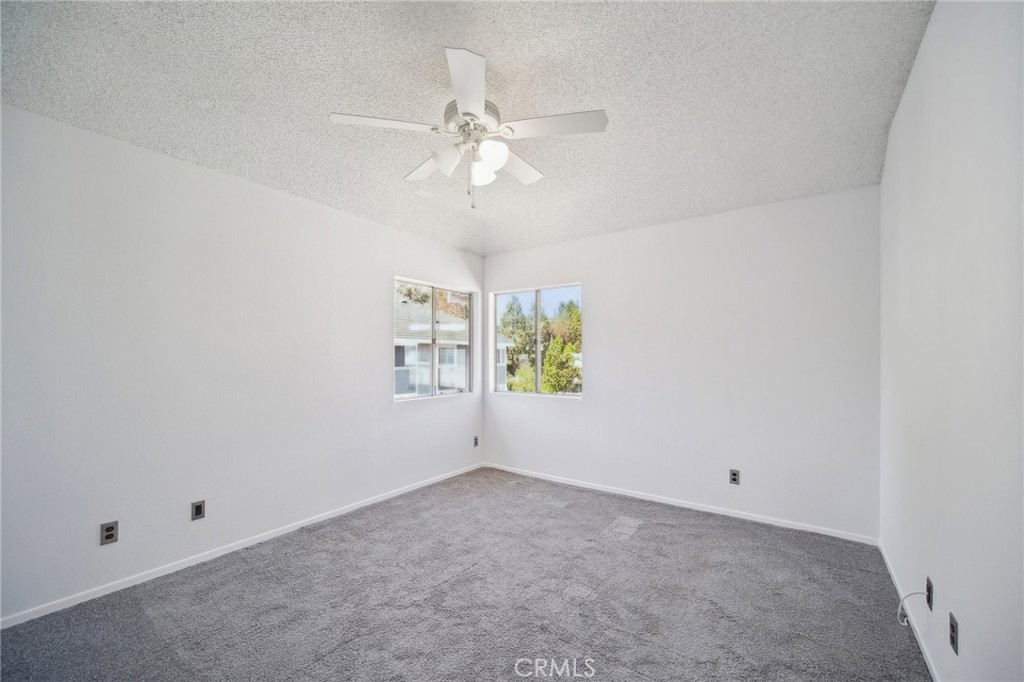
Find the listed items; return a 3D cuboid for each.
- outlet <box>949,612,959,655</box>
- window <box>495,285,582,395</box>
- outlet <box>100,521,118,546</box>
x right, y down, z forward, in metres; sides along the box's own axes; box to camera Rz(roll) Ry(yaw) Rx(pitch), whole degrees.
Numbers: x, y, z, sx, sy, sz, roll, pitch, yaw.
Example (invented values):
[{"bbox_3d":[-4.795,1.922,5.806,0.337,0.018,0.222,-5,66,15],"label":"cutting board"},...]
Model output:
[{"bbox_3d":[1.589,1.051,1.430,0.010,0.116,0.072,0,-1,36],"label":"outlet"},{"bbox_3d":[0.268,-0.002,4.517,1.162,1.167,0.080,0,-1,36],"label":"window"},{"bbox_3d":[-2.304,1.101,2.280,0.010,0.116,0.072,0,-1,36],"label":"outlet"}]

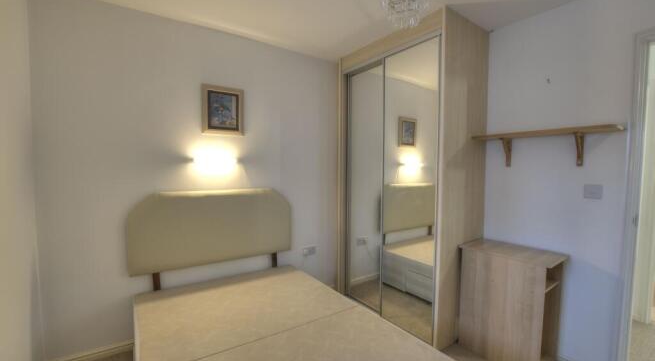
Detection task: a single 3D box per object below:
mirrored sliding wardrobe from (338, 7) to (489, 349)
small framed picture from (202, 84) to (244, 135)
[{"bbox_3d":[0.686,0.002,2.538,0.588,2.361,1.226,-2,4,-34],"label":"mirrored sliding wardrobe"},{"bbox_3d":[-0.831,-0.560,2.194,0.327,0.376,0.025,-2,4,-34],"label":"small framed picture"}]

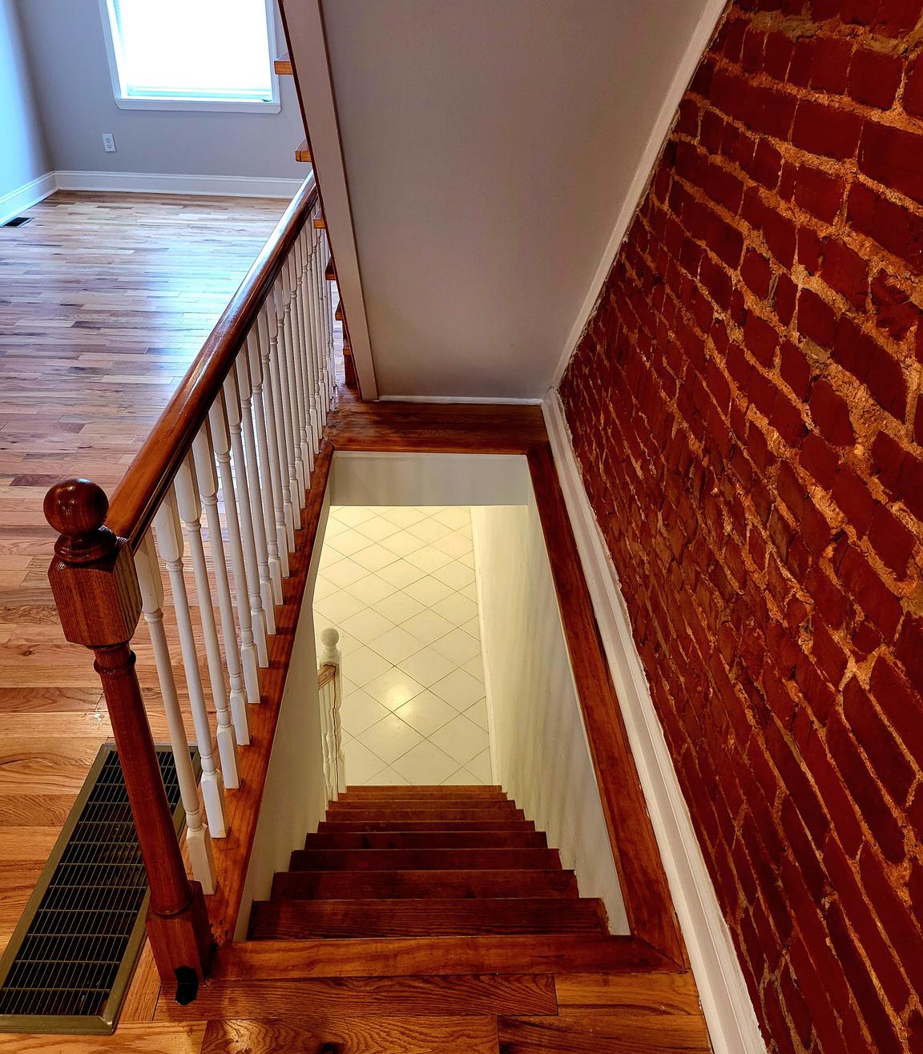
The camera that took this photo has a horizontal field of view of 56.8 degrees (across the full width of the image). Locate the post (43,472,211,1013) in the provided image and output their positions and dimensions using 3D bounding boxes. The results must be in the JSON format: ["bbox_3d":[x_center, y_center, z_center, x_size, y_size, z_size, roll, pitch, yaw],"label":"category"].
[{"bbox_3d":[-0.481,0.377,1.299,0.080,1.034,0.080,1,33,-2],"label":"post"}]

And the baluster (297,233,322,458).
[{"bbox_3d":[-0.549,-0.649,3.063,0.033,0.859,0.033,1,33,-2],"label":"baluster"}]

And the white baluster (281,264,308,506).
[{"bbox_3d":[-0.544,-0.433,2.762,0.031,0.860,0.031,1,32,-3],"label":"white baluster"}]

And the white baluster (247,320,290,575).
[{"bbox_3d":[-0.526,-0.215,2.386,0.033,0.859,0.033,1,33,-2],"label":"white baluster"}]

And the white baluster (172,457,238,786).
[{"bbox_3d":[-0.507,0.224,1.727,0.031,0.860,0.031,1,32,-3],"label":"white baluster"}]

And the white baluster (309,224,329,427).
[{"bbox_3d":[-0.565,-0.798,3.337,0.031,0.860,0.031,1,32,-3],"label":"white baluster"}]

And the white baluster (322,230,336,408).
[{"bbox_3d":[-0.565,-0.938,3.515,0.033,0.859,0.033,1,33,-2],"label":"white baluster"}]

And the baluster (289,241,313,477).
[{"bbox_3d":[-0.552,-0.579,2.992,0.031,0.860,0.031,1,32,-3],"label":"baluster"}]

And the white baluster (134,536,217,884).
[{"bbox_3d":[-0.498,0.370,1.497,0.031,0.860,0.031,1,32,-3],"label":"white baluster"}]

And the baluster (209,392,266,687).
[{"bbox_3d":[-0.510,0.074,1.934,0.033,0.859,0.033,1,33,-2],"label":"baluster"}]

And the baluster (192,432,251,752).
[{"bbox_3d":[-0.507,0.146,1.821,0.033,0.859,0.033,1,33,-2],"label":"baluster"}]

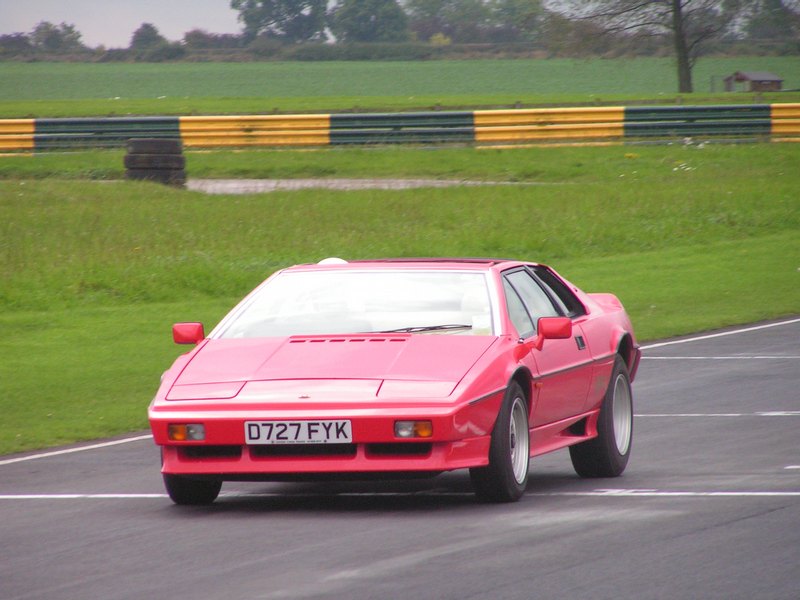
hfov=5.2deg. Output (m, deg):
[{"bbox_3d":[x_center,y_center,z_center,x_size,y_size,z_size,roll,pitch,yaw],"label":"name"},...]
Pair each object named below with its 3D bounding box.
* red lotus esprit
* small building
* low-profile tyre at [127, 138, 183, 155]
[{"bbox_3d":[0.000,0.377,43.230,1.870,1.130,4.200,-1,2,13],"label":"red lotus esprit"},{"bbox_3d":[24.956,-15.390,620.000,2.600,1.650,3.400,0,2,40],"label":"small building"},{"bbox_3d":[-3.958,-2.479,142.000,0.890,0.250,0.890,-1,1,0],"label":"low-profile tyre"}]

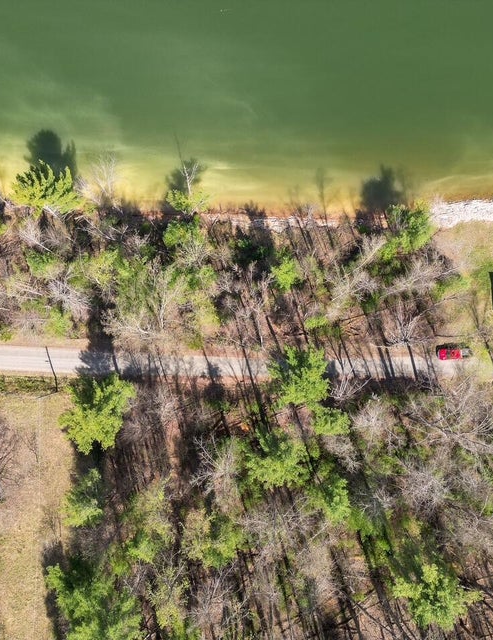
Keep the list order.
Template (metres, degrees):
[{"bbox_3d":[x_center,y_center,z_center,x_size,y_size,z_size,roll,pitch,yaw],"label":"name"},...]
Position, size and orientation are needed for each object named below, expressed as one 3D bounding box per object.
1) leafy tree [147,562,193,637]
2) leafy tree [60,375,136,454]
[{"bbox_3d":[-12.600,45.800,98.300,7.300,12.500,7.300,0,90,0],"label":"leafy tree"},{"bbox_3d":[-22.400,14.200,98.200,11.000,17.500,11.000,0,90,0],"label":"leafy tree"}]

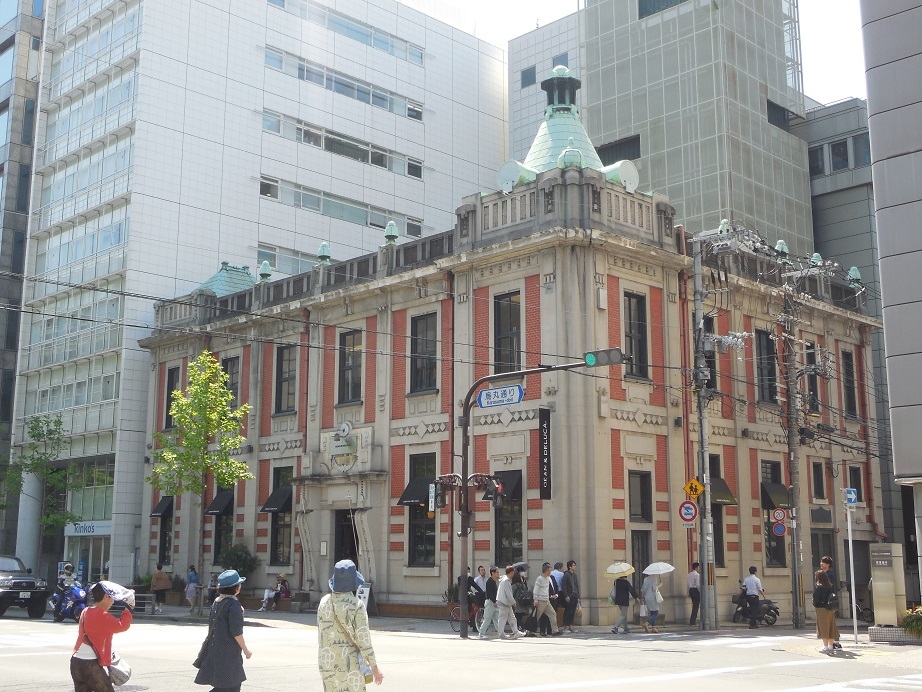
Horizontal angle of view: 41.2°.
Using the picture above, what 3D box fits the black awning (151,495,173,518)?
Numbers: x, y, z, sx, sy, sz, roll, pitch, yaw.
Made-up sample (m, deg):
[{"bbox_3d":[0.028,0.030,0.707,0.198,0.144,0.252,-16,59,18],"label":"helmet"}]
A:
[{"bbox_3d":[-11.310,6.084,46.383,0.520,0.792,1.020,10,-14,-42],"label":"black awning"}]

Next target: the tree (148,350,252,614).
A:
[{"bbox_3d":[-8.242,4.318,39.367,3.253,8.481,3.186,0,-10,0],"label":"tree"}]

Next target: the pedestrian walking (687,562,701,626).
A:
[{"bbox_3d":[6.530,6.960,34.359,0.420,1.753,0.500,7,-13,-34],"label":"pedestrian walking"}]

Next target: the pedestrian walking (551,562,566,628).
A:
[{"bbox_3d":[2.556,6.612,32.444,0.500,1.730,0.330,-7,-12,36],"label":"pedestrian walking"}]

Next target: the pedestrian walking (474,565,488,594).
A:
[{"bbox_3d":[0.554,6.700,32.793,0.500,1.650,0.360,7,-12,-36],"label":"pedestrian walking"}]

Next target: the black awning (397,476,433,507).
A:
[{"bbox_3d":[-1.405,4.600,38.777,0.593,0.845,1.129,10,-15,-44],"label":"black awning"}]

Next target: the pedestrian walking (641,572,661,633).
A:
[{"bbox_3d":[4.877,6.575,31.677,0.480,1.600,0.500,6,-12,-31],"label":"pedestrian walking"}]

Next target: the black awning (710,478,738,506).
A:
[{"bbox_3d":[8.200,4.589,38.955,1.350,0.860,0.580,10,-14,-44],"label":"black awning"}]

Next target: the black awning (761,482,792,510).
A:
[{"bbox_3d":[9.494,4.487,36.606,0.550,0.764,1.250,-10,-15,44],"label":"black awning"}]

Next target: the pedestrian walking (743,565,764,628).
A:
[{"bbox_3d":[7.846,6.764,33.022,0.520,1.670,0.400,-3,-11,14],"label":"pedestrian walking"}]

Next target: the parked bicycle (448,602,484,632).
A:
[{"bbox_3d":[0.221,6.567,30.194,0.550,1.050,1.700,8,-13,-38],"label":"parked bicycle"}]

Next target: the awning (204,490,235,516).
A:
[{"bbox_3d":[-9.272,6.033,46.967,0.570,0.880,1.220,9,-14,-42],"label":"awning"}]

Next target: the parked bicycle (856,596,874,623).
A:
[{"bbox_3d":[14.323,9.307,43.587,1.550,0.980,0.550,-10,-15,44],"label":"parked bicycle"}]

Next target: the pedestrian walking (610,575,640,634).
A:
[{"bbox_3d":[4.114,6.441,30.973,0.600,1.600,0.520,7,-12,-33],"label":"pedestrian walking"}]

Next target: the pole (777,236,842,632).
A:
[{"bbox_3d":[9.283,2.339,32.718,0.650,10.238,1.550,10,-14,-43],"label":"pole"}]

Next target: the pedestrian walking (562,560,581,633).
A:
[{"bbox_3d":[2.796,6.362,31.161,0.360,1.780,0.500,-6,-11,29],"label":"pedestrian walking"}]

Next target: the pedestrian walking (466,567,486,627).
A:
[{"bbox_3d":[0.254,6.443,31.234,0.550,1.610,0.520,-6,-12,31],"label":"pedestrian walking"}]

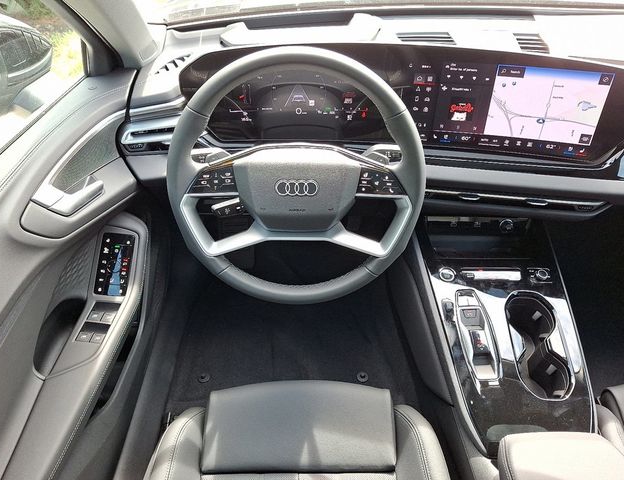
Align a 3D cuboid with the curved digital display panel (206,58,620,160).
[{"bbox_3d":[0.148,-0.239,0.829,0.687,0.157,0.069,4,34,7],"label":"curved digital display panel"}]

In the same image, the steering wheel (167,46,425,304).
[{"bbox_3d":[-0.022,-0.083,0.681,0.372,0.368,0.085,0,17,0],"label":"steering wheel"}]

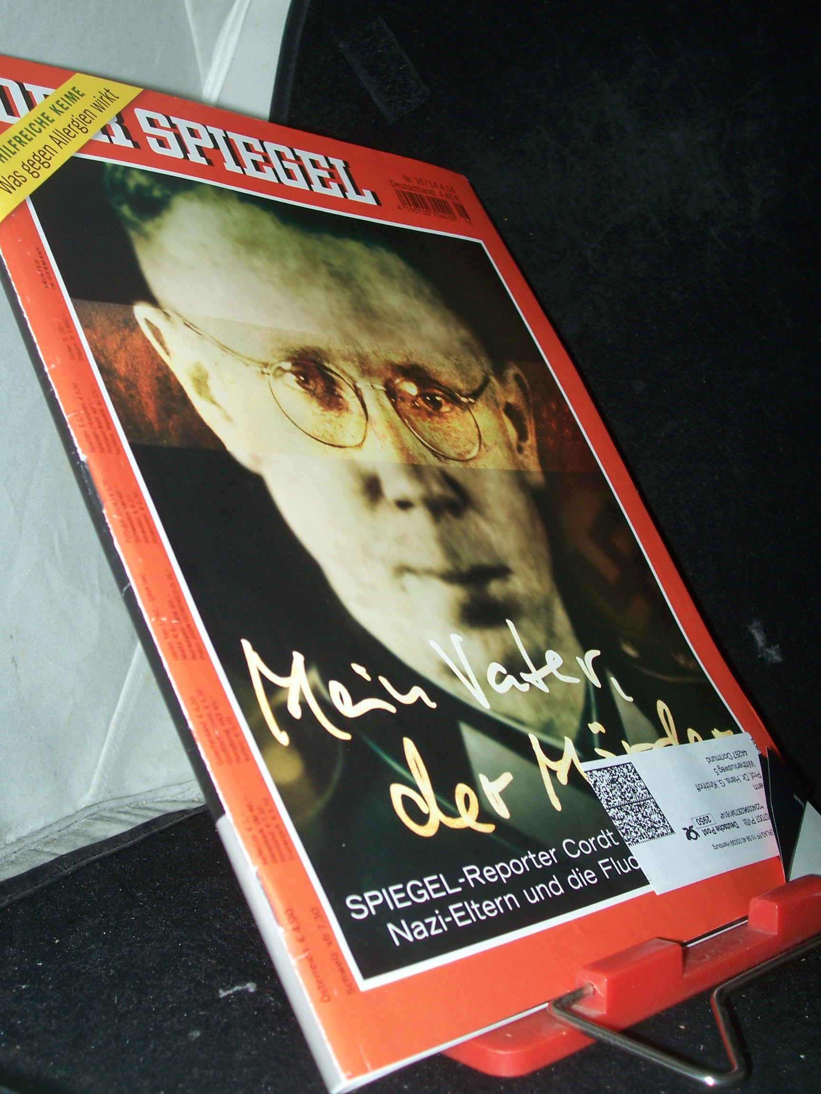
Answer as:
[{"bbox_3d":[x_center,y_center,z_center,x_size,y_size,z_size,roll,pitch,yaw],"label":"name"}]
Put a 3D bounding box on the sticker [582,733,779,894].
[{"bbox_3d":[0.079,0.069,0.355,0.085,0.037,0.002,2,-39,-48],"label":"sticker"}]

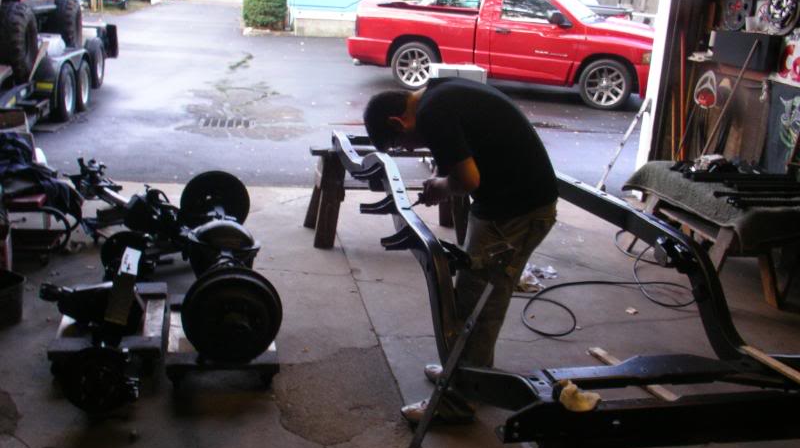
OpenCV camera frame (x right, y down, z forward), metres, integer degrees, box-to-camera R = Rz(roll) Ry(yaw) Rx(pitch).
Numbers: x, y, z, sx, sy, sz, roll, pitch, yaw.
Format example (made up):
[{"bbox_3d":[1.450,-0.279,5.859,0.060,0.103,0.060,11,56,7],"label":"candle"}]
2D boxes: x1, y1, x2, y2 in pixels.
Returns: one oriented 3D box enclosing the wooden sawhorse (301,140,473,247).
[{"bbox_3d":[-0.090,-0.211,5.697,1.050,0.600,0.550,0,16,-16],"label":"wooden sawhorse"}]

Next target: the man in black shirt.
[{"bbox_3d":[0.215,0.079,3.350,0.750,1.290,0.560,3,15,-4],"label":"man in black shirt"}]

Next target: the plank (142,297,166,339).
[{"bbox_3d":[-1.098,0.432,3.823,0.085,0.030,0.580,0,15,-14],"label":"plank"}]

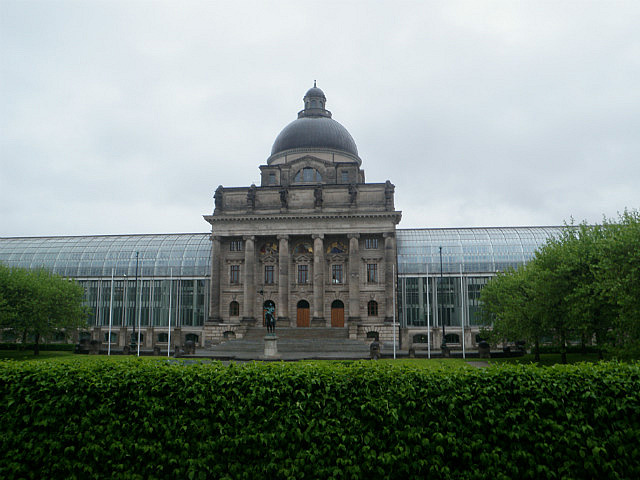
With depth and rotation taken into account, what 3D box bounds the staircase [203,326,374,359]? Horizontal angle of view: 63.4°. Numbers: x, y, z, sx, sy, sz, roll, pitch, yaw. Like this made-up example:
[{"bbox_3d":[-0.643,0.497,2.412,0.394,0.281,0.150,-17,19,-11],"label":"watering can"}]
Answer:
[{"bbox_3d":[-3.492,13.074,67.568,20.553,3.000,9.500,-1,-9,6],"label":"staircase"}]

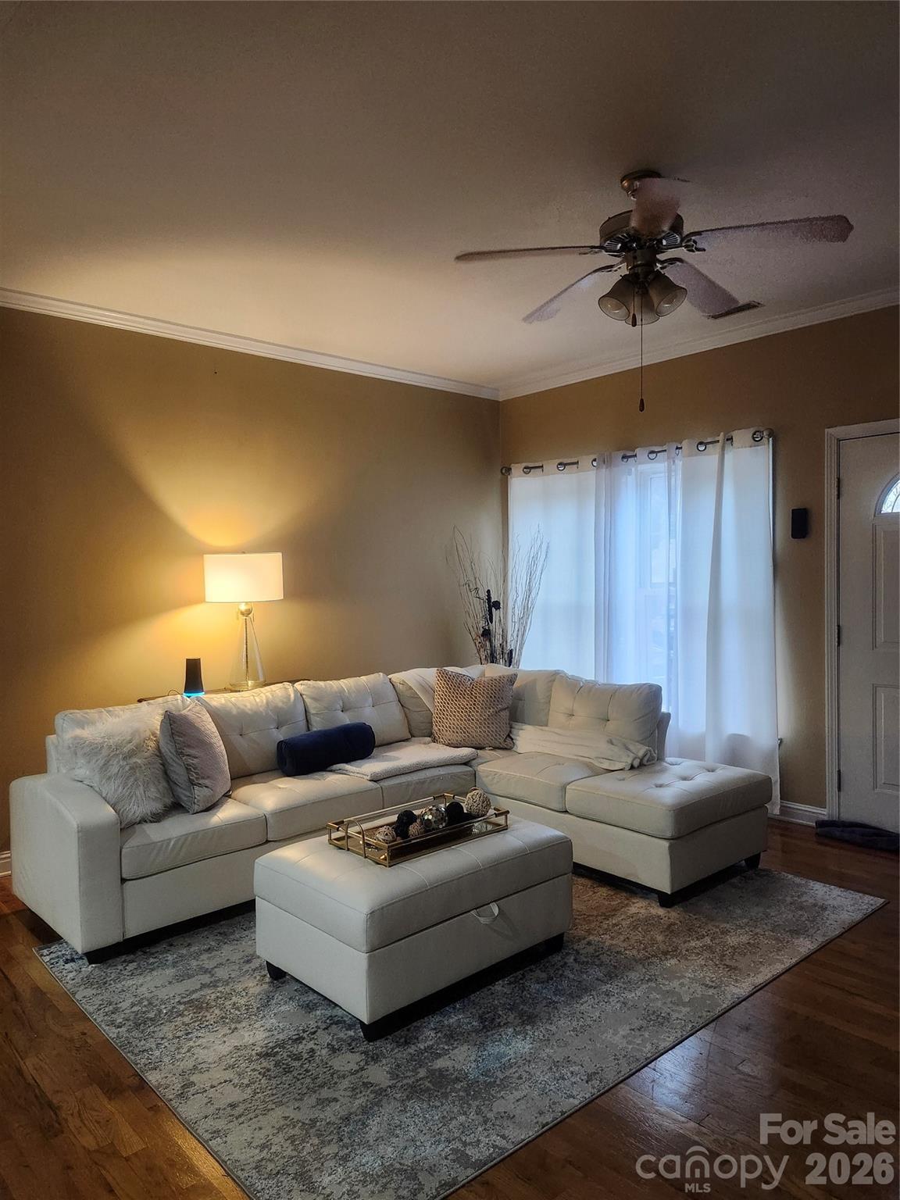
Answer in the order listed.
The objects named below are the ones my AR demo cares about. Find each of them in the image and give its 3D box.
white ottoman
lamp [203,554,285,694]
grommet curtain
[{"bbox_3d":[-0.113,1.069,2.851,0.930,0.450,0.640,-3,2,-42],"label":"white ottoman"},{"bbox_3d":[-1.112,0.115,4.343,0.410,0.740,0.410,-3,2,-42],"label":"lamp"},{"bbox_3d":[1.121,0.107,5.096,0.110,2.127,2.015,-3,2,-42],"label":"grommet curtain"}]

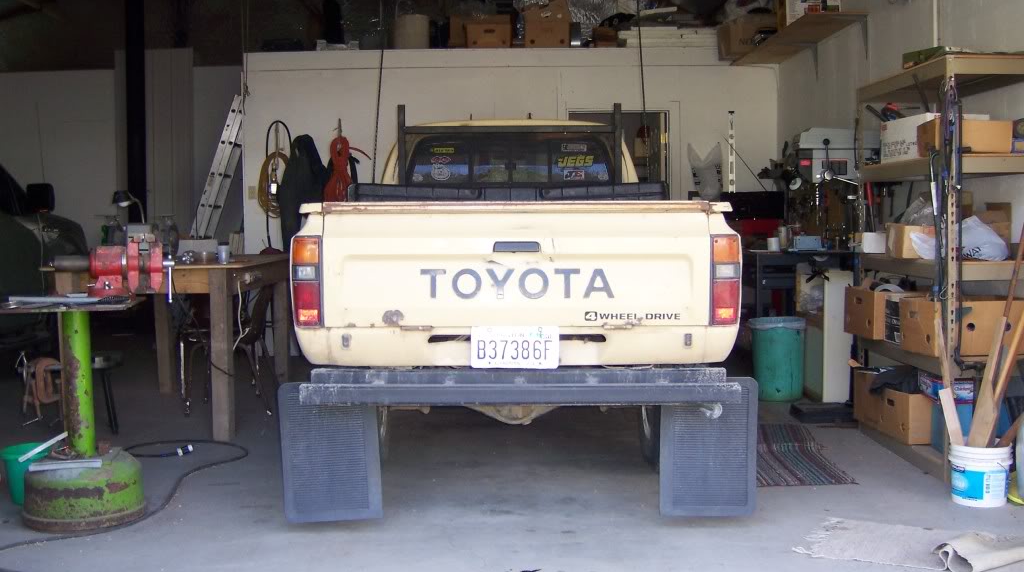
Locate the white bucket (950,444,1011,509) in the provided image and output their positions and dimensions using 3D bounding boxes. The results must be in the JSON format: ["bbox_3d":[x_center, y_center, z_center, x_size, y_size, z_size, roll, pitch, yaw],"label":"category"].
[{"bbox_3d":[1.947,0.763,4.433,0.258,0.255,0.258,0,4,0],"label":"white bucket"}]

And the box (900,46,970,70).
[{"bbox_3d":[1.946,-1.023,4.822,0.240,0.075,0.270,-1,3,-16],"label":"box"}]

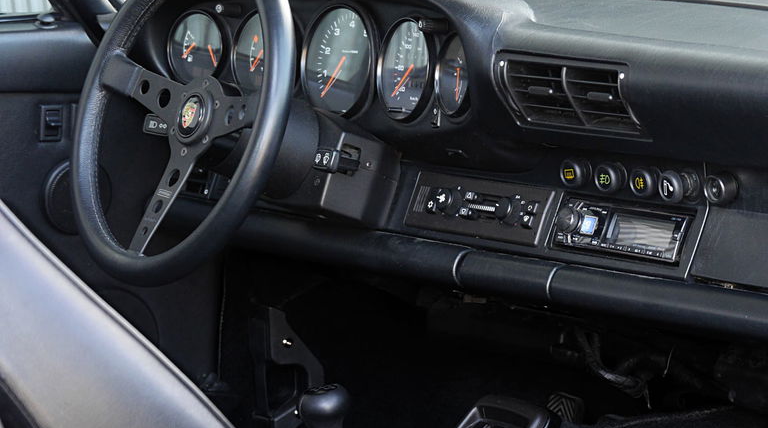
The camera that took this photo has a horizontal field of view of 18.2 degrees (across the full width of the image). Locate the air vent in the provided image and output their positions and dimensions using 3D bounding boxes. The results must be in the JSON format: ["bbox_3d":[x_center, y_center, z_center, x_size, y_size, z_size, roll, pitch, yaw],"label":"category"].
[{"bbox_3d":[0.190,-0.116,2.364,0.050,0.078,0.186,-22,19,-35],"label":"air vent"}]

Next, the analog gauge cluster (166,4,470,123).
[{"bbox_3d":[-0.065,-0.170,2.661,0.060,0.130,0.555,2,5,-39],"label":"analog gauge cluster"}]

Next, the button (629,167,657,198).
[{"bbox_3d":[0.254,-0.031,2.358,0.022,0.028,0.028,-6,10,-38],"label":"button"}]

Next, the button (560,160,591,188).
[{"bbox_3d":[0.195,-0.040,2.432,0.022,0.028,0.028,-6,10,-38],"label":"button"}]

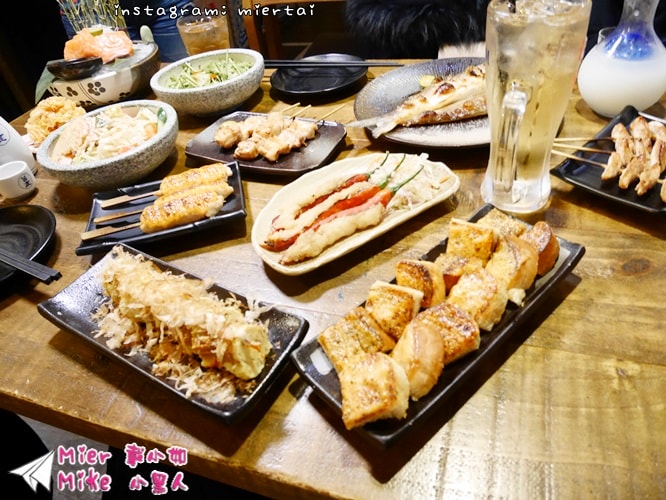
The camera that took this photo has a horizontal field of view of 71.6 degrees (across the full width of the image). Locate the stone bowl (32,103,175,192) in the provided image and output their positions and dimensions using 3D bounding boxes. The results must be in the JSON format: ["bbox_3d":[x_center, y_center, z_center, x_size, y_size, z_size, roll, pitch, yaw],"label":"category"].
[{"bbox_3d":[-0.284,-0.129,0.617,0.177,0.061,0.177,-10,41,0],"label":"stone bowl"}]

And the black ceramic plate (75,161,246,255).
[{"bbox_3d":[-0.189,-0.046,0.530,0.178,0.025,0.113,-13,41,-4],"label":"black ceramic plate"}]

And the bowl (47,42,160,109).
[{"bbox_3d":[-0.395,-0.301,0.829,0.192,0.072,0.192,-10,41,0],"label":"bowl"}]

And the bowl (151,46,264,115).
[{"bbox_3d":[-0.195,-0.265,0.754,0.177,0.061,0.177,-10,41,0],"label":"bowl"}]

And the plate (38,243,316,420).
[{"bbox_3d":[-0.138,0.062,0.389,0.231,0.033,0.089,18,48,28],"label":"plate"}]

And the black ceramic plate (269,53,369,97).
[{"bbox_3d":[-0.023,-0.287,0.774,0.159,0.022,0.159,-6,41,5],"label":"black ceramic plate"}]

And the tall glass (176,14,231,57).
[{"bbox_3d":[-0.231,-0.381,0.870,0.092,0.093,0.092,-10,41,0],"label":"tall glass"}]

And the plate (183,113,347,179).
[{"bbox_3d":[-0.088,-0.140,0.618,0.185,0.023,0.115,16,47,27],"label":"plate"}]

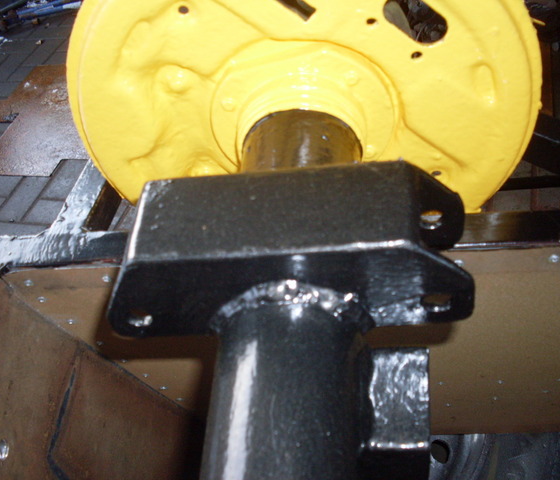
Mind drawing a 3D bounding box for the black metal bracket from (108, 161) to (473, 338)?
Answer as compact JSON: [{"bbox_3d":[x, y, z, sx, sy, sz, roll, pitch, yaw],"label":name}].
[{"bbox_3d":[0.001,0.007,0.376,0.196,0.070,0.055,-3,49,10],"label":"black metal bracket"}]

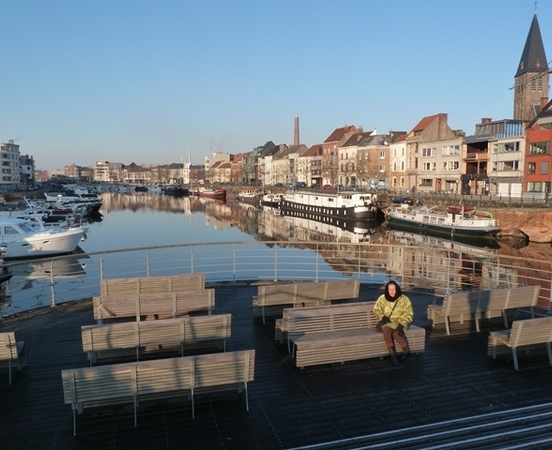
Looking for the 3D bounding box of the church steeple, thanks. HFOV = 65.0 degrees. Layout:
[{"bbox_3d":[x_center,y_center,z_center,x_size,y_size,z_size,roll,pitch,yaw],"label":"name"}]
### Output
[{"bbox_3d":[75.400,-36.363,128.851,6.800,51.379,6.800,0,6,2],"label":"church steeple"}]

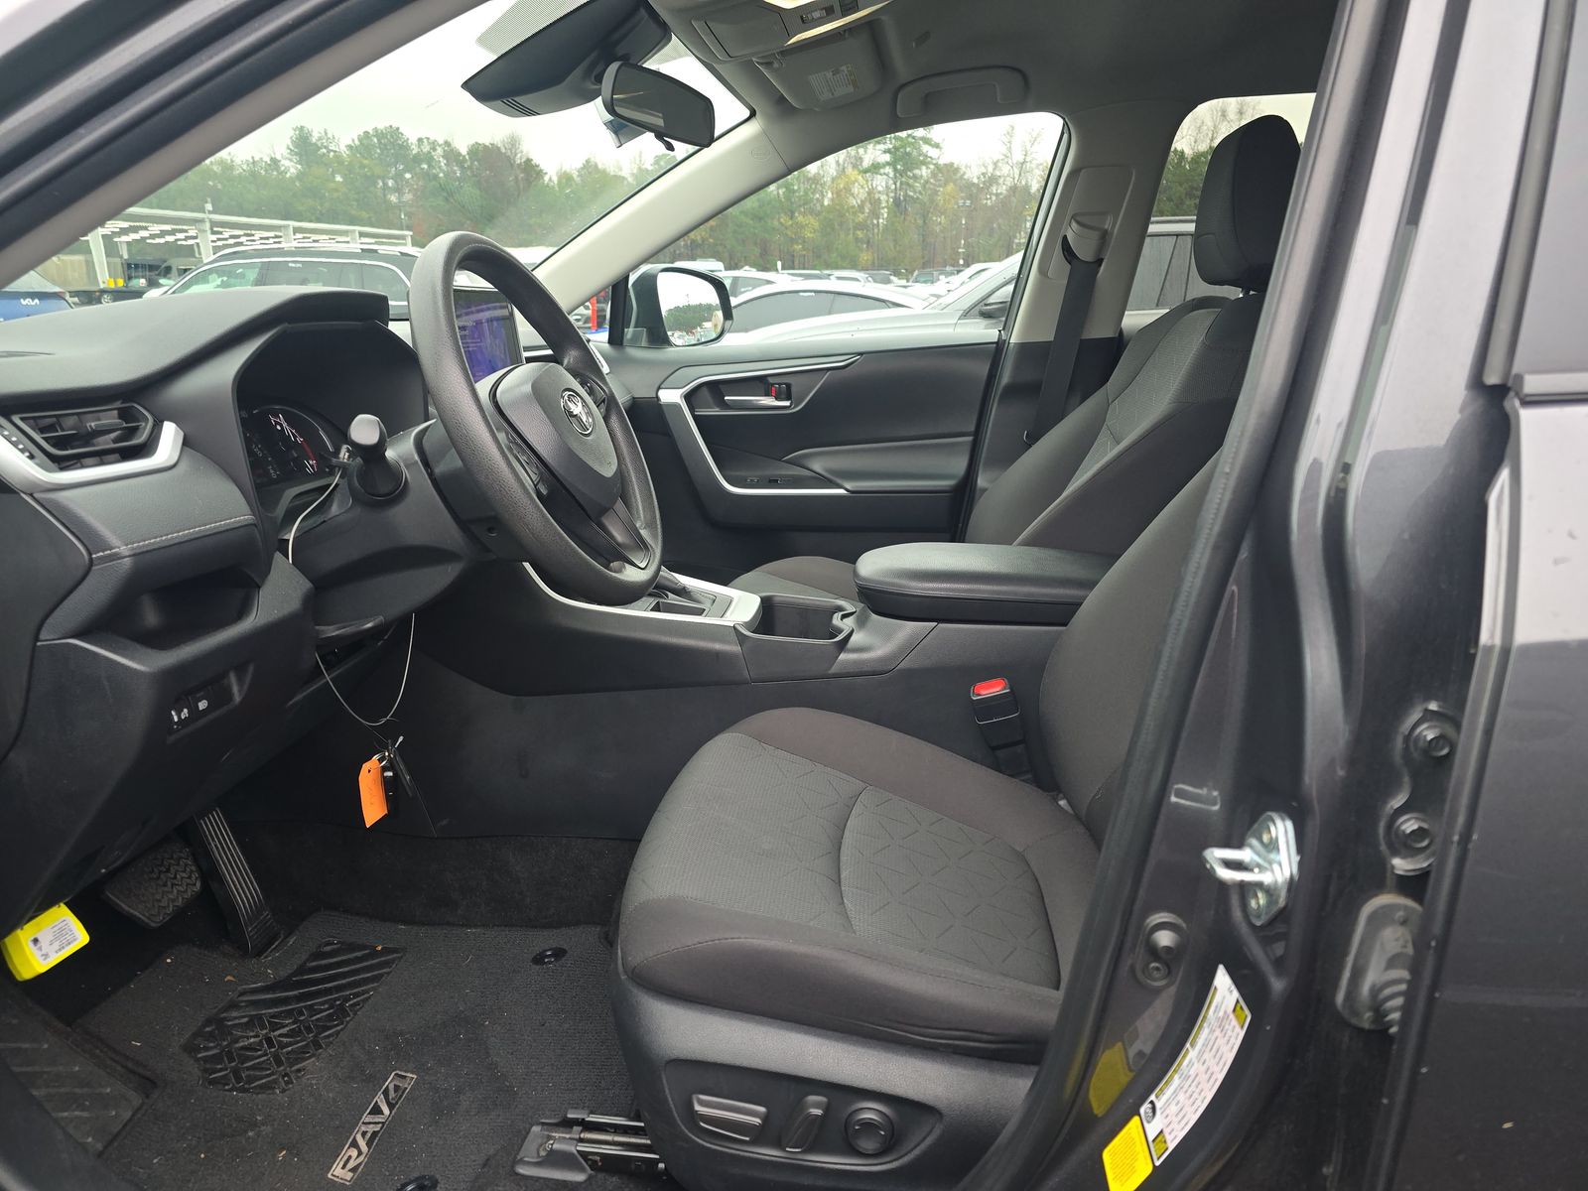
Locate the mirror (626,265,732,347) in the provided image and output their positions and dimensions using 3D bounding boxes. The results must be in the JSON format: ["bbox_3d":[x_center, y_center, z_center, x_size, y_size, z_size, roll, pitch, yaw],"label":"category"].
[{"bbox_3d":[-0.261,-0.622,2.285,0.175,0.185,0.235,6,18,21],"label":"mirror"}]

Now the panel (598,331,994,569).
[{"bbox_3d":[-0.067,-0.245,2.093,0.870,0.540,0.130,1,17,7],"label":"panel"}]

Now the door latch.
[{"bbox_3d":[0.236,0.140,0.555,0.042,0.060,0.036,-2,16,-4],"label":"door latch"}]

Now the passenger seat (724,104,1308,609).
[{"bbox_3d":[0.301,-0.226,1.693,0.900,0.980,0.530,1,17,7],"label":"passenger seat"}]

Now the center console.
[{"bbox_3d":[-0.009,0.126,1.449,0.970,0.380,0.280,1,17,7],"label":"center console"}]

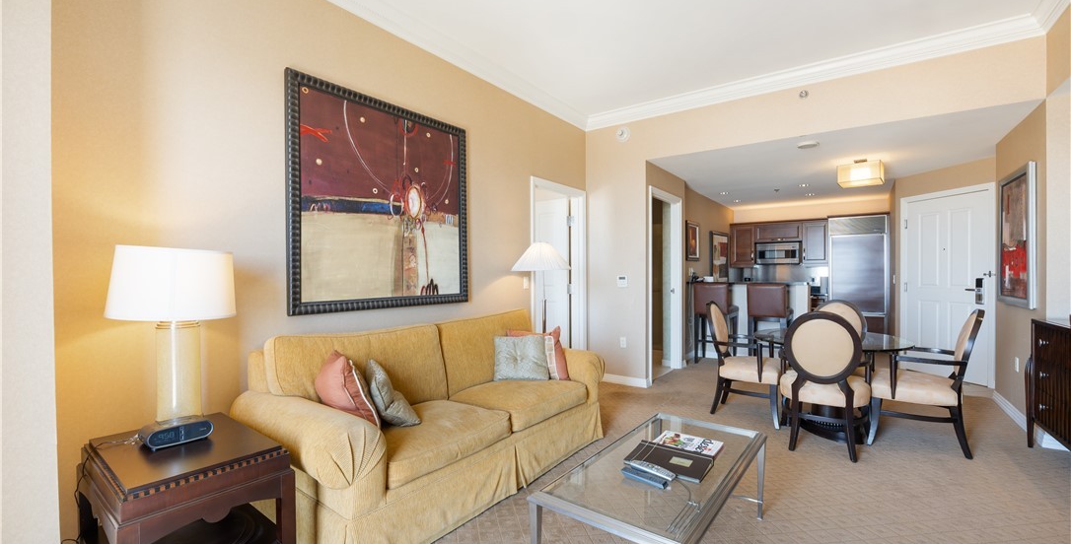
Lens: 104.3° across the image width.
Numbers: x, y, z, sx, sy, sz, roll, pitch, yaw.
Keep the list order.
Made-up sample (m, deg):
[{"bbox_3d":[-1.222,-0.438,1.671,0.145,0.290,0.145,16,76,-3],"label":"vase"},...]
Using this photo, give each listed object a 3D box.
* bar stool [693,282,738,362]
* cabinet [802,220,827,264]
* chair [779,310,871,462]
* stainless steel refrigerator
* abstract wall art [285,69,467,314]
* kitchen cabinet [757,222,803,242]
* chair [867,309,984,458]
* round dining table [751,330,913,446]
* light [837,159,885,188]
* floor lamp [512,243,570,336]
[{"bbox_3d":[2.420,0.690,5.570,0.440,1.060,0.510,0,0,35],"label":"bar stool"},{"bbox_3d":[5.086,-0.538,7.561,0.376,0.805,0.340,0,0,37],"label":"cabinet"},{"bbox_3d":[2.075,0.765,3.045,0.560,0.980,0.660,0,0,32],"label":"chair"},{"bbox_3d":[5.134,0.190,6.635,0.750,2.130,0.620,0,0,35],"label":"stainless steel refrigerator"},{"bbox_3d":[-0.965,-0.441,2.800,0.050,1.350,1.320,0,0,38],"label":"abstract wall art"},{"bbox_3d":[4.633,-0.755,7.900,0.755,0.373,0.340,0,0,37],"label":"kitchen cabinet"},{"bbox_3d":[2.795,0.765,3.058,0.660,0.980,0.560,0,0,32],"label":"chair"},{"bbox_3d":[2.357,0.892,3.360,1.050,0.725,1.050,0,0,35],"label":"round dining table"},{"bbox_3d":[3.588,-1.100,4.590,0.380,0.250,0.400,0,0,44],"label":"light"},{"bbox_3d":[0.060,0.477,3.620,0.510,1.495,0.510,0,0,0],"label":"floor lamp"}]

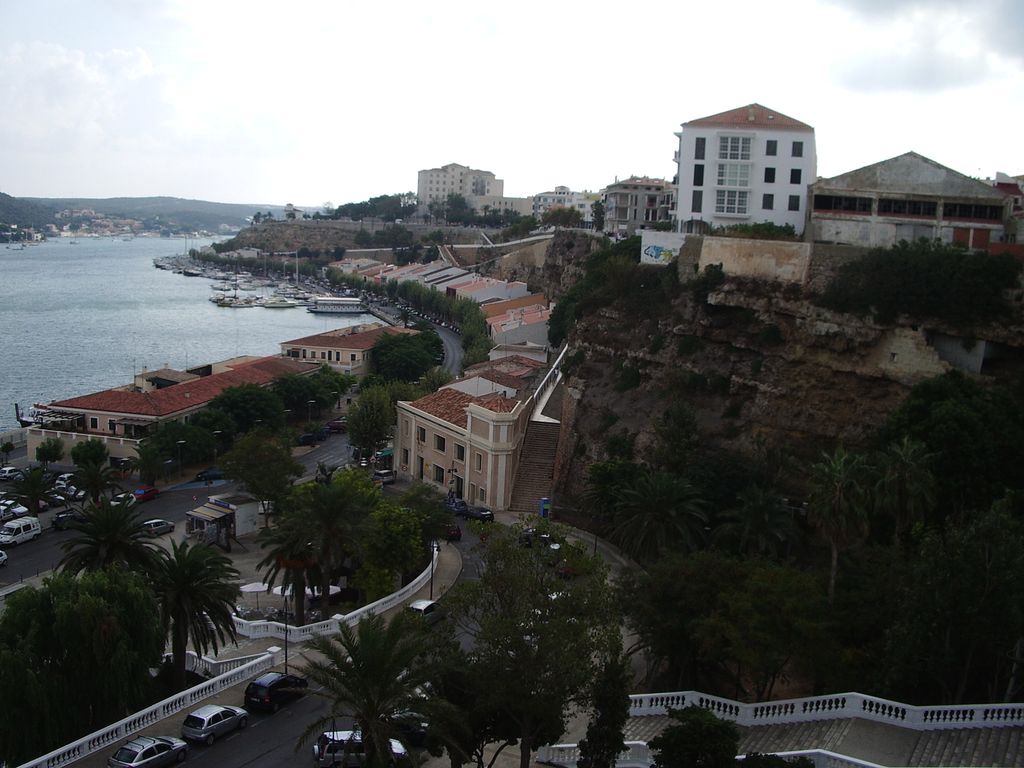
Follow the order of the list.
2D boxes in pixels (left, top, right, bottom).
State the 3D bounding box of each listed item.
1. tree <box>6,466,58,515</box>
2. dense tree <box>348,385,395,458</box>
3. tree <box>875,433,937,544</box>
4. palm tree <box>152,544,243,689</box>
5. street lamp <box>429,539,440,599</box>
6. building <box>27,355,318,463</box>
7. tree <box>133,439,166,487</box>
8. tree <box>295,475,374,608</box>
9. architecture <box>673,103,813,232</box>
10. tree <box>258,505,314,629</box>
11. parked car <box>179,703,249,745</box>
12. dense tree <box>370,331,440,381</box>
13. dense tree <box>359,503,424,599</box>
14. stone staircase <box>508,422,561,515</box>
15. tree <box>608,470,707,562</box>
[{"bbox_3d":[-48.305,10.764,104.573,5.067,4.772,5.067,2,8,0],"label":"tree"},{"bbox_3d":[-19.605,5.790,144.818,6.300,10.900,6.300,2,8,0],"label":"dense tree"},{"bbox_3d":[30.746,10.013,81.107,4.500,12.030,4.500,2,9,0],"label":"tree"},{"bbox_3d":[-20.920,15.708,68.221,5.900,10.490,5.900,2,9,0],"label":"palm tree"},{"bbox_3d":[-6.250,14.910,83.010,1.000,5.280,0.500,2,8,0],"label":"street lamp"},{"bbox_3d":[-53.920,2.560,177.330,19.000,10.100,65.000,4,8,11],"label":"building"},{"bbox_3d":[-47.620,10.540,136.720,4.770,6.140,4.770,2,8,0],"label":"tree"},{"bbox_3d":[-15.329,13.543,86.525,6.700,11.600,6.700,2,8,0],"label":"tree"},{"bbox_3d":[27.259,-24.582,119.606,14.400,15.210,14.000,4,9,14],"label":"architecture"},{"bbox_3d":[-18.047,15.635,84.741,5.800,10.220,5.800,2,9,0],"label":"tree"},{"bbox_3d":[-16.035,18.268,56.340,1.660,1.440,3.850,7,6,27],"label":"parked car"},{"bbox_3d":[-23.280,-4.990,228.140,14.820,13.430,13.340,2,8,0],"label":"dense tree"},{"bbox_3d":[-10.216,14.858,87.280,5.400,9.200,5.400,2,8,0],"label":"dense tree"},{"bbox_3d":[3.032,9.421,120.598,4.300,7.500,13.900,3,8,7],"label":"stone staircase"},{"bbox_3d":[11.050,12.174,79.177,7.400,11.090,7.400,2,9,0],"label":"tree"}]

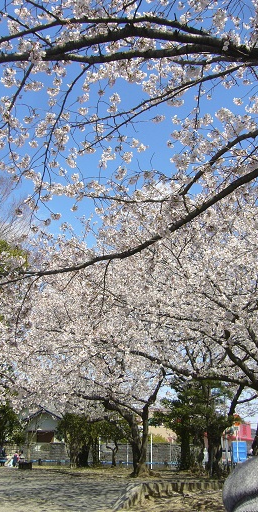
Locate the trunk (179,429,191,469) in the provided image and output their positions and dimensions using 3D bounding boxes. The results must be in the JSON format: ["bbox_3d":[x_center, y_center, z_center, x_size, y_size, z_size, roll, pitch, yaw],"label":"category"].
[{"bbox_3d":[3.220,11.090,29.769,0.591,2.222,0.591,-1,-20,6],"label":"trunk"}]

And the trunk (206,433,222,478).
[{"bbox_3d":[3.904,9.260,24.182,0.615,1.923,0.615,-2,-20,8],"label":"trunk"}]

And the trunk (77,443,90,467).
[{"bbox_3d":[-2.721,12.129,31.630,0.690,1.382,0.690,2,-20,-4],"label":"trunk"}]

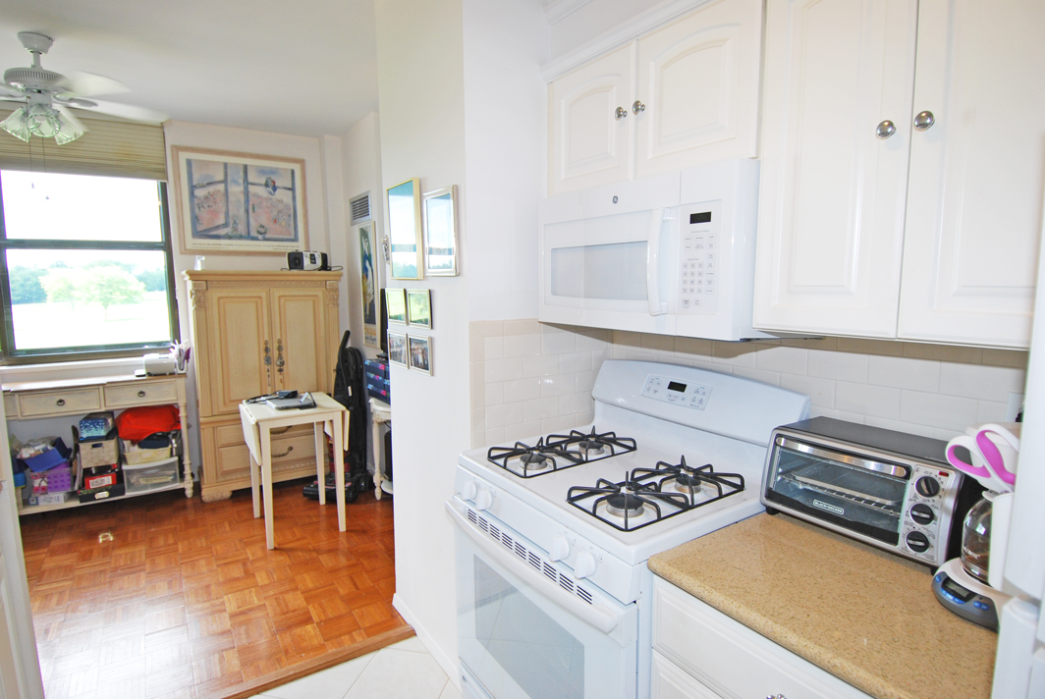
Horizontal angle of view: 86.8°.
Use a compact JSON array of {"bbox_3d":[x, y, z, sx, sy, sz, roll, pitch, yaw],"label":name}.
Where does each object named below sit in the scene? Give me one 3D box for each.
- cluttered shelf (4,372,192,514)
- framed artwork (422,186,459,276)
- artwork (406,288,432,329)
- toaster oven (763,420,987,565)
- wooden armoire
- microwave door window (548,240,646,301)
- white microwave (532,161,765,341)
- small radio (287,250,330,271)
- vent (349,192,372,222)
[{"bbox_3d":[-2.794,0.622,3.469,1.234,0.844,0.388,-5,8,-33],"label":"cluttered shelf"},{"bbox_3d":[-0.273,-0.382,1.826,0.024,0.277,0.210,-5,8,-33],"label":"framed artwork"},{"bbox_3d":[-0.383,-0.150,2.029,0.016,0.142,0.187,-5,8,-33],"label":"artwork"},{"bbox_3d":[0.771,0.294,1.228,0.235,0.223,0.377,-5,8,-33],"label":"toaster oven"},{"bbox_3d":[-1.833,0.206,4.018,0.984,1.522,0.505,-5,8,-33],"label":"wooden armoire"},{"bbox_3d":[0.215,-0.226,1.610,0.022,0.153,0.410,-6,9,-34],"label":"microwave door window"},{"bbox_3d":[0.402,-0.273,1.618,0.369,0.411,0.772,-5,8,-33],"label":"white microwave"},{"bbox_3d":[-1.571,-0.643,4.053,0.260,0.135,0.160,-7,10,-43],"label":"small radio"},{"bbox_3d":[-1.178,-1.010,3.971,0.022,0.187,0.479,-5,8,-33],"label":"vent"}]

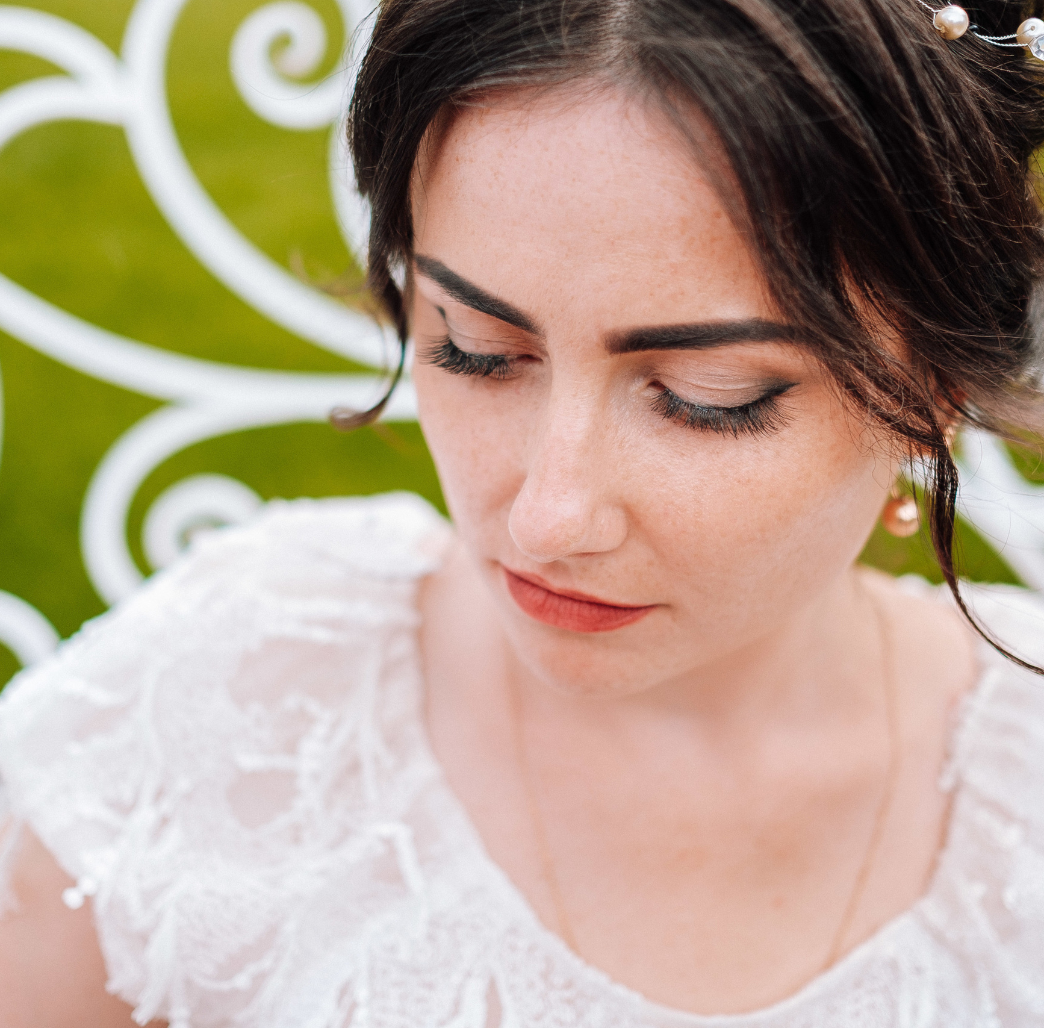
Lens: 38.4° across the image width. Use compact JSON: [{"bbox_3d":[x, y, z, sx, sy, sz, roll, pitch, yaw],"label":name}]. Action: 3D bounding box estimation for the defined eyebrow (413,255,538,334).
[{"bbox_3d":[-0.014,-0.064,0.427,0.046,0.015,0.010,23,41,30],"label":"defined eyebrow"}]

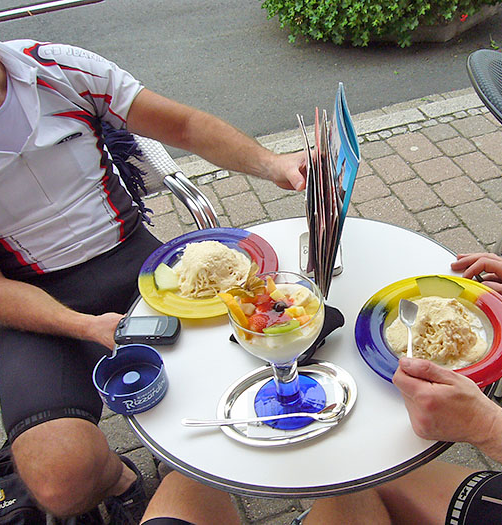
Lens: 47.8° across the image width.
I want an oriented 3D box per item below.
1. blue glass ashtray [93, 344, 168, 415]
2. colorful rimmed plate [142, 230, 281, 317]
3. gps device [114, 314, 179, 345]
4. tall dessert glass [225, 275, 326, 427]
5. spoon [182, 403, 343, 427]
[{"bbox_3d":[-0.174,0.172,0.833,0.101,0.042,0.101,-11,37,0],"label":"blue glass ashtray"},{"bbox_3d":[-0.075,0.020,0.988,0.244,0.030,0.244,-7,37,6],"label":"colorful rimmed plate"},{"bbox_3d":[-0.172,0.115,0.947,0.107,0.030,0.056,-2,38,14],"label":"gps device"},{"bbox_3d":[0.042,0.118,0.718,0.115,0.180,0.115,-11,37,0],"label":"tall dessert glass"},{"bbox_3d":[0.015,0.203,0.746,0.212,0.020,0.030,-5,37,2],"label":"spoon"}]

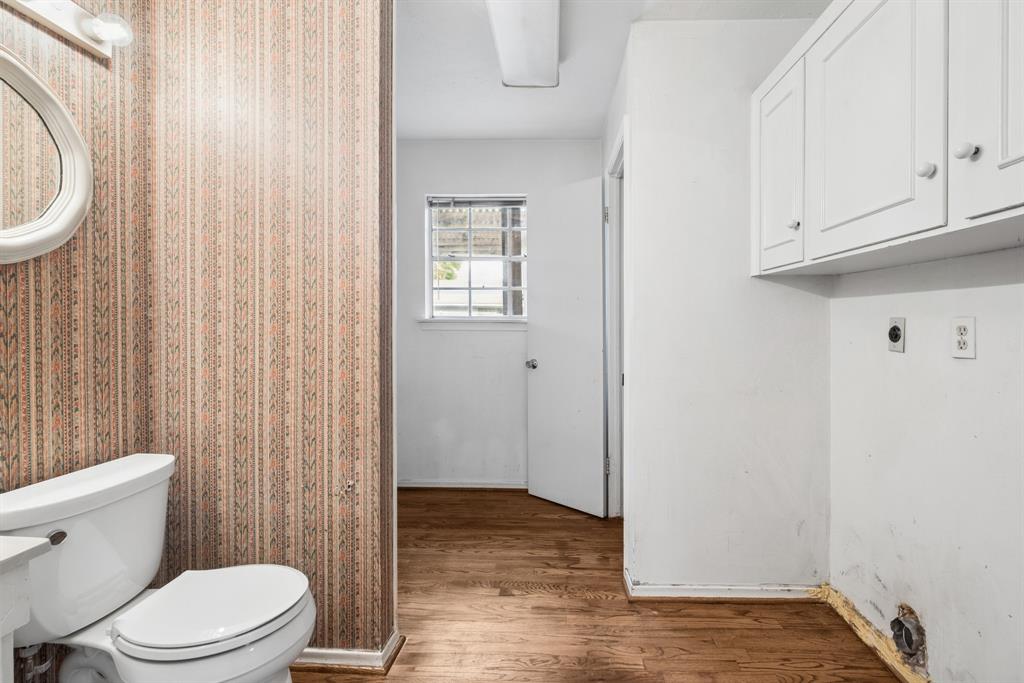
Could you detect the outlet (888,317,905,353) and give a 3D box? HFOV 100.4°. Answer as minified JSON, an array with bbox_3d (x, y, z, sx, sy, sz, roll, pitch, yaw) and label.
[{"bbox_3d":[1.304,-0.022,1.445,0.014,0.115,0.070,0,1,4],"label":"outlet"}]

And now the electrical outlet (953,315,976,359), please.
[{"bbox_3d":[1.281,-0.011,1.212,0.010,0.115,0.070,0,1,4],"label":"electrical outlet"}]

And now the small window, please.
[{"bbox_3d":[-0.177,-0.596,2.990,0.845,0.860,0.100,0,1,2],"label":"small window"}]

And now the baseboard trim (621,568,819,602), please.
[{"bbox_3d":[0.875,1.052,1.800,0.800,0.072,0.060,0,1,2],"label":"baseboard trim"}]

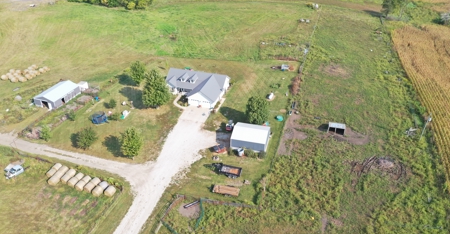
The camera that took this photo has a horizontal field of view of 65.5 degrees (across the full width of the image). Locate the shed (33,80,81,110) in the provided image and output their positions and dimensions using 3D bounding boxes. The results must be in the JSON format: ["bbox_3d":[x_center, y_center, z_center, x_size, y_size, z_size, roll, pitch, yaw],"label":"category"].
[{"bbox_3d":[-49.578,-6.885,104.035,7.100,3.600,11.300,10,32,15],"label":"shed"}]

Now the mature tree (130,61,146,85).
[{"bbox_3d":[-27.449,-13.705,111.329,4.894,8.159,4.894,1,31,0],"label":"mature tree"}]

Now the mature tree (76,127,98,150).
[{"bbox_3d":[-32.208,5.249,82.124,4.655,5.637,4.655,1,31,0],"label":"mature tree"}]

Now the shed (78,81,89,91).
[{"bbox_3d":[-44.486,-9.725,110.126,2.500,2.300,2.500,10,32,15],"label":"shed"}]

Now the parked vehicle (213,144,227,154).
[{"bbox_3d":[-0.829,7.445,83.555,2.700,1.150,2.000,-11,33,-19],"label":"parked vehicle"}]

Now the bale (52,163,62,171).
[{"bbox_3d":[-36.468,11.169,75.916,1.783,1.783,1.380,8,32,12],"label":"bale"}]

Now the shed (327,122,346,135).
[{"bbox_3d":[29.163,2.968,91.095,4.044,1.775,2.965,9,32,13],"label":"shed"}]

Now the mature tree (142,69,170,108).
[{"bbox_3d":[-19.011,-7.412,97.767,7.800,11.600,7.800,1,31,0],"label":"mature tree"}]

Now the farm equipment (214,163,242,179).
[{"bbox_3d":[0.418,11.575,76.370,6.100,1.500,2.400,11,32,16],"label":"farm equipment"}]

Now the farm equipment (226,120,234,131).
[{"bbox_3d":[1.357,2.003,92.027,2.000,1.800,3.500,6,31,9],"label":"farm equipment"}]

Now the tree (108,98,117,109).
[{"bbox_3d":[-31.805,-3.760,99.266,2.055,3.432,2.055,1,31,0],"label":"tree"}]

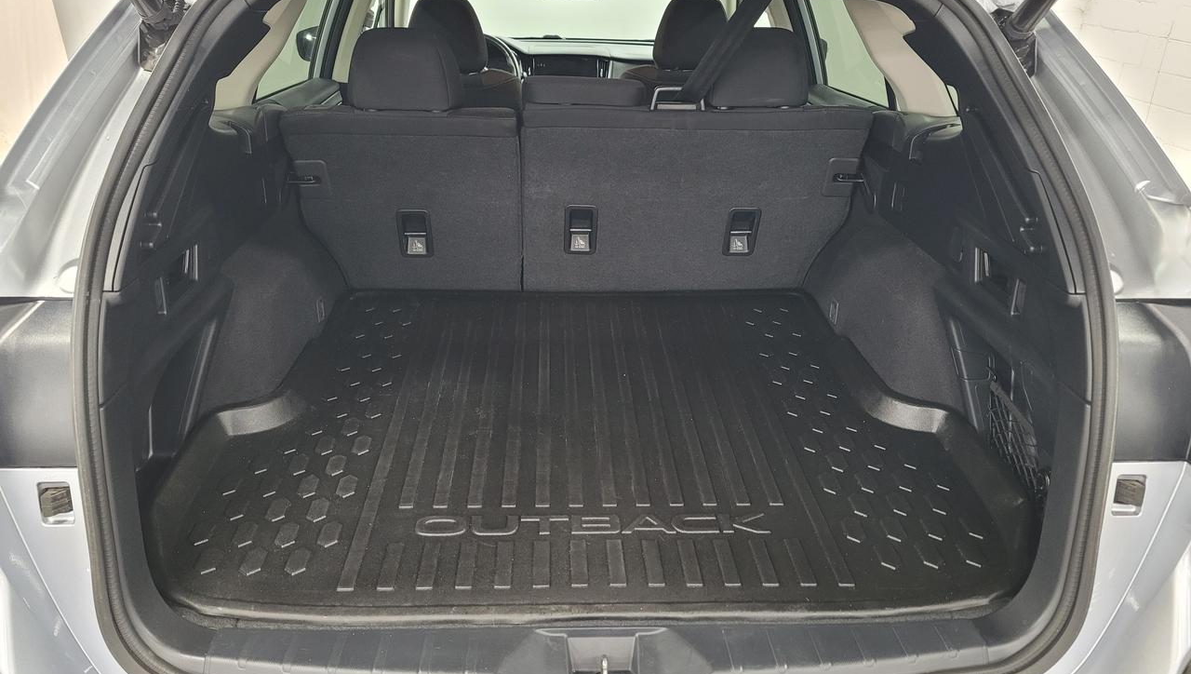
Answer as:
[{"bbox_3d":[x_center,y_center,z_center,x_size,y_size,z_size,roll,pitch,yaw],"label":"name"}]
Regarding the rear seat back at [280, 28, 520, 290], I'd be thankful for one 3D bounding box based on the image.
[{"bbox_3d":[-0.401,-0.387,1.995,0.482,0.678,0.170,-1,43,-2],"label":"rear seat back"}]

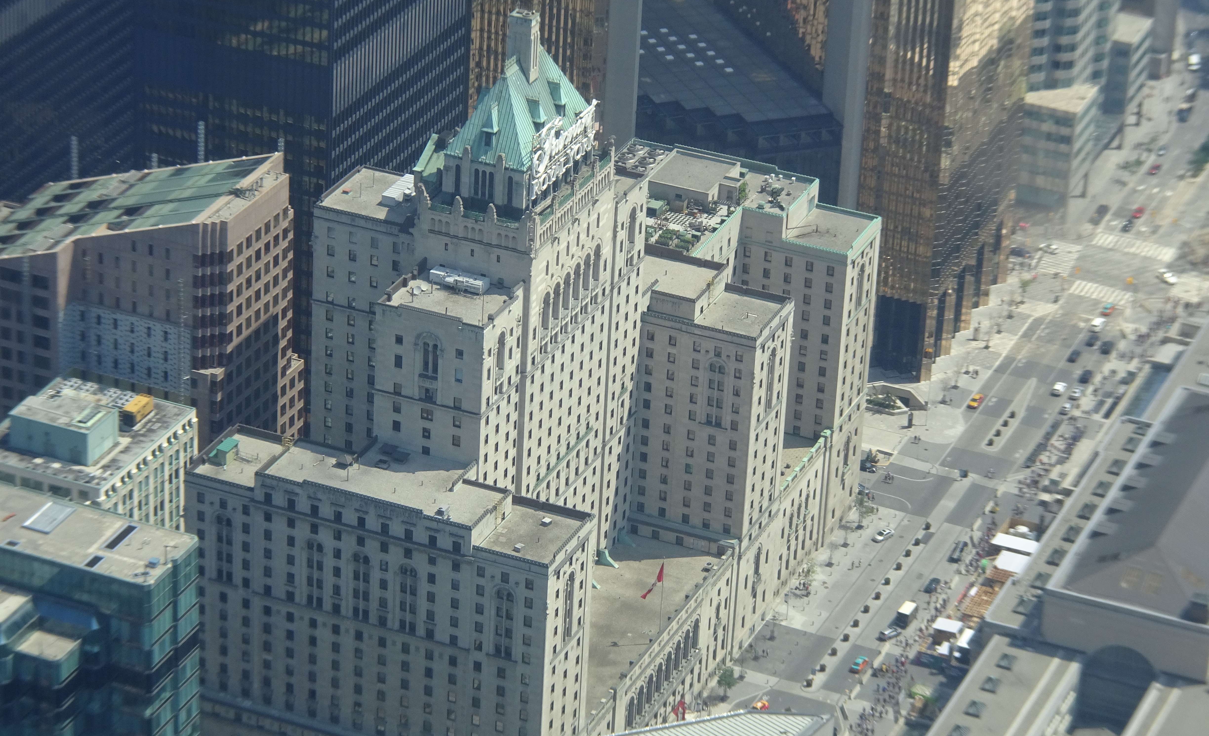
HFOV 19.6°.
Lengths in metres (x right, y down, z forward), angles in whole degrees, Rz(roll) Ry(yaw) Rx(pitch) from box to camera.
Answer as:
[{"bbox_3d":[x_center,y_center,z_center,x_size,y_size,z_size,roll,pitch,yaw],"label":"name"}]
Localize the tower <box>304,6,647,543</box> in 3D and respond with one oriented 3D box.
[{"bbox_3d":[-27.007,-3.172,603.641,47.500,128.000,68.500,13,29,19],"label":"tower"}]

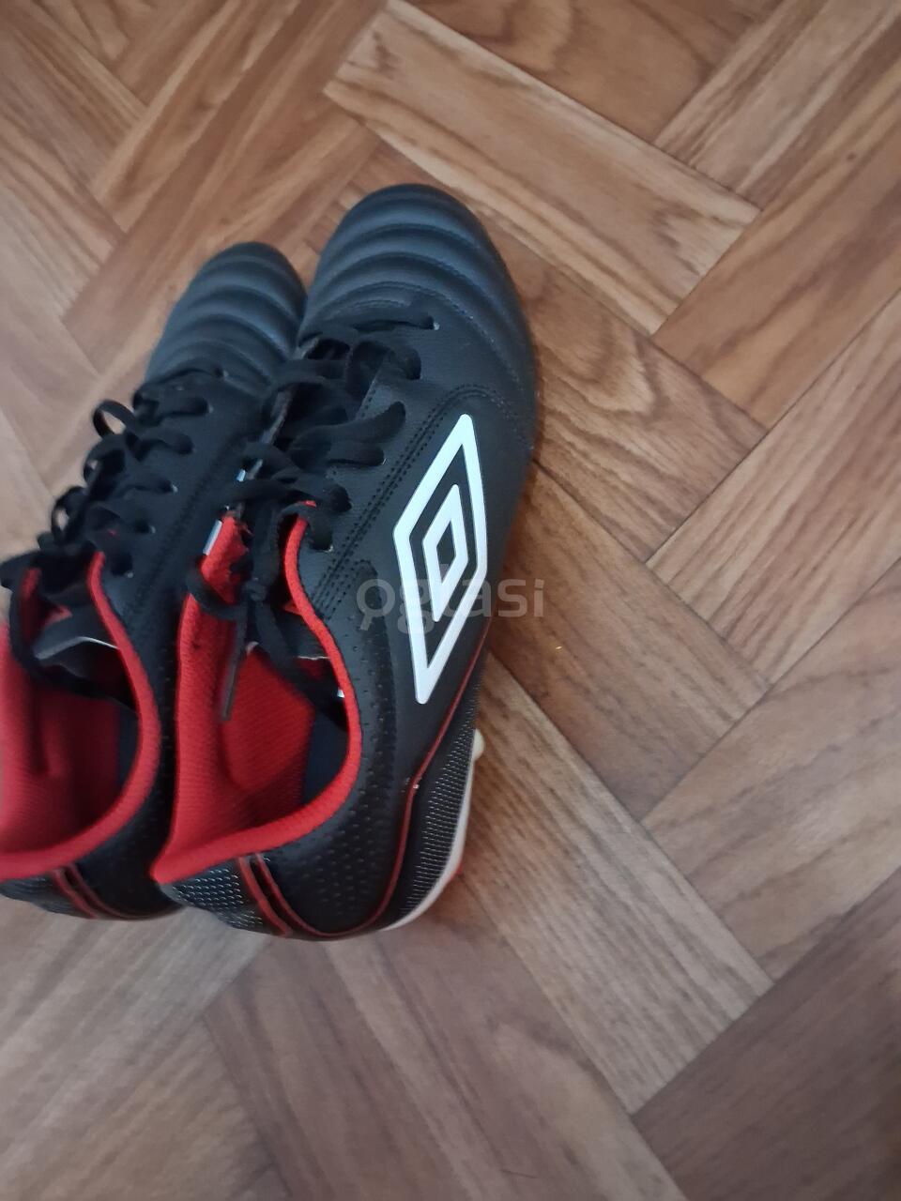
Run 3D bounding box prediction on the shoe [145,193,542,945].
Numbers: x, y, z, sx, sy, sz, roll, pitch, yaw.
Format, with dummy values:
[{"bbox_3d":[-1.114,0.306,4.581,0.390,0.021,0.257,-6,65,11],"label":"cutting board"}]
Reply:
[{"bbox_3d":[-0.035,-0.030,0.319,0.100,0.109,0.280,-2,75,30],"label":"shoe"}]

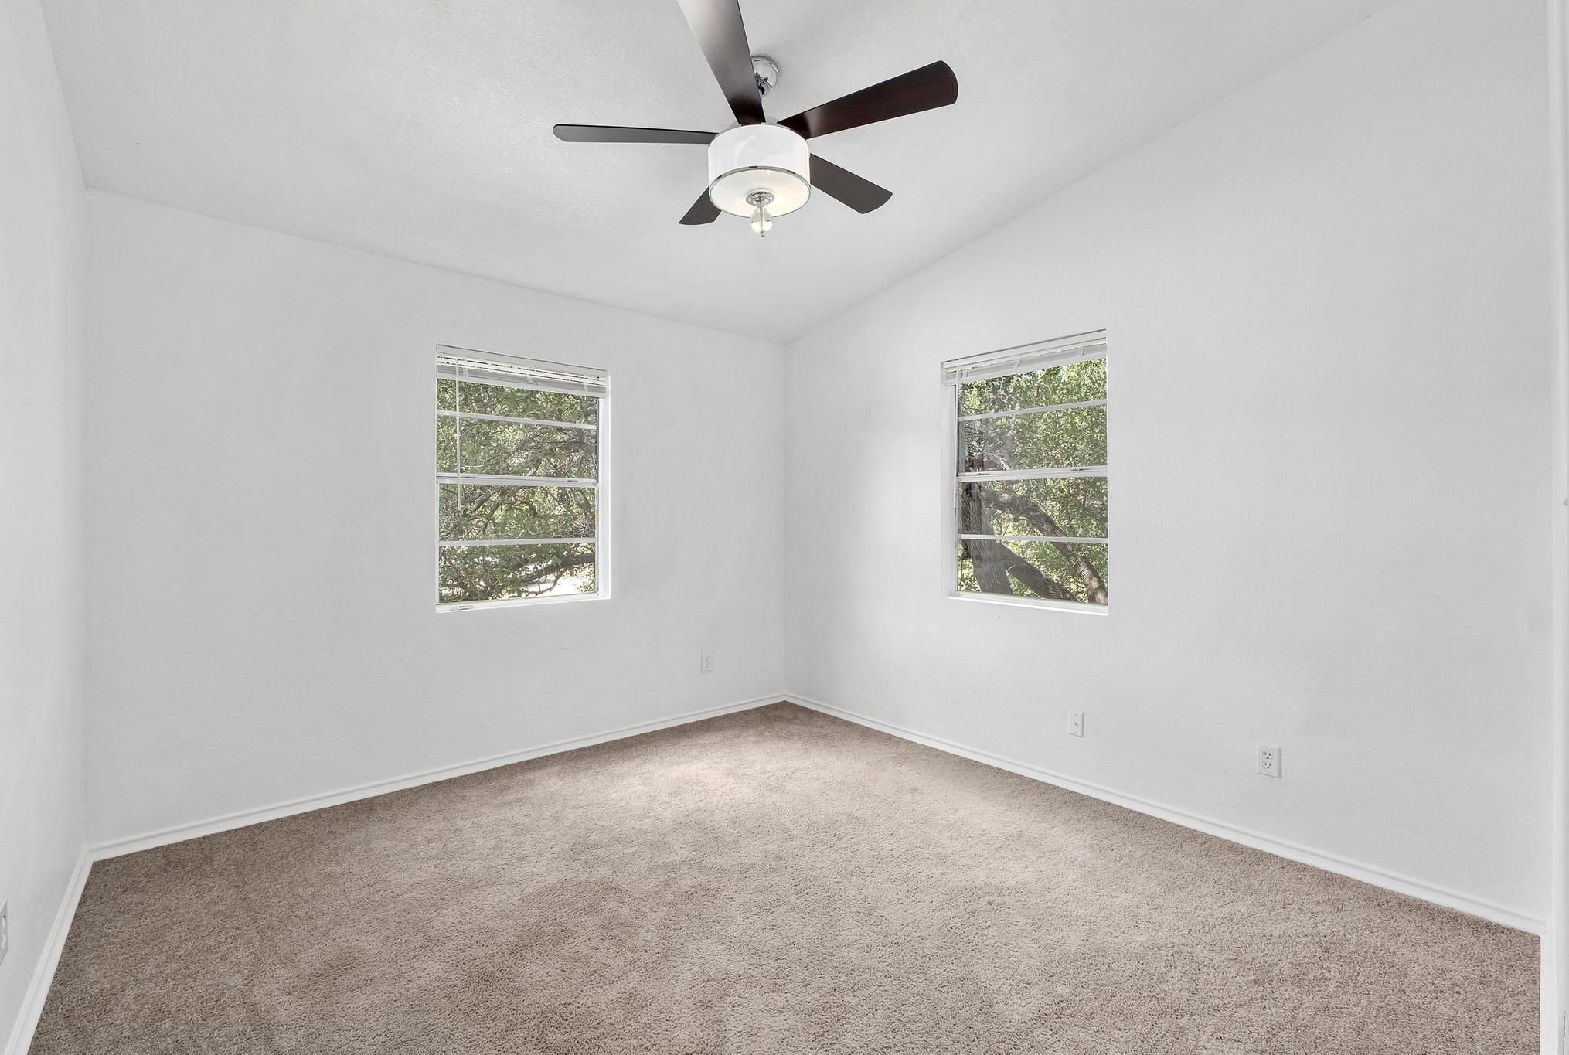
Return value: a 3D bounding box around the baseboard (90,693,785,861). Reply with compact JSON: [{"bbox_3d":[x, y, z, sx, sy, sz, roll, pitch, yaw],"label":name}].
[{"bbox_3d":[-1.254,1.173,3.462,3.315,0.063,0.016,0,0,-40],"label":"baseboard"}]

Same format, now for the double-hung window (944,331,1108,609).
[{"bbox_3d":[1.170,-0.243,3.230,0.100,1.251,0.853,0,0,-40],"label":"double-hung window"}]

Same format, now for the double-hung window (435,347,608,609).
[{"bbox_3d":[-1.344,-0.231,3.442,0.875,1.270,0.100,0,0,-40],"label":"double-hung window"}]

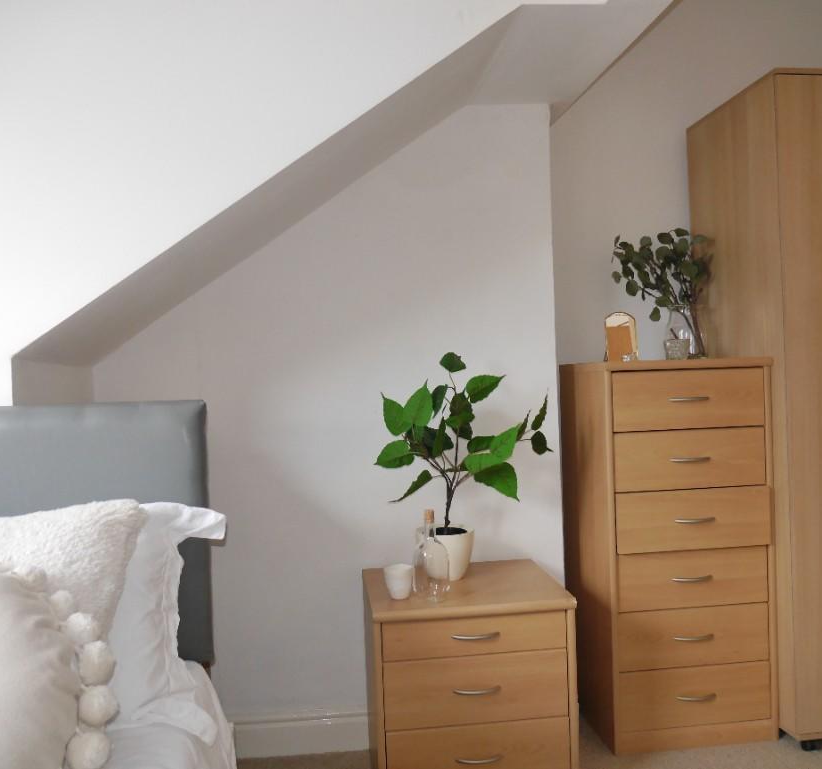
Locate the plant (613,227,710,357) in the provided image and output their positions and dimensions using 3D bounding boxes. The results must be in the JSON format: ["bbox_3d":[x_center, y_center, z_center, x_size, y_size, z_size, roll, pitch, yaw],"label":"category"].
[{"bbox_3d":[0.779,-0.273,2.576,0.295,0.405,0.235,-2,1,-7],"label":"plant"}]

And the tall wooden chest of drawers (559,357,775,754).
[{"bbox_3d":[0.777,0.481,2.558,0.494,1.100,0.439,-2,1,-7],"label":"tall wooden chest of drawers"}]

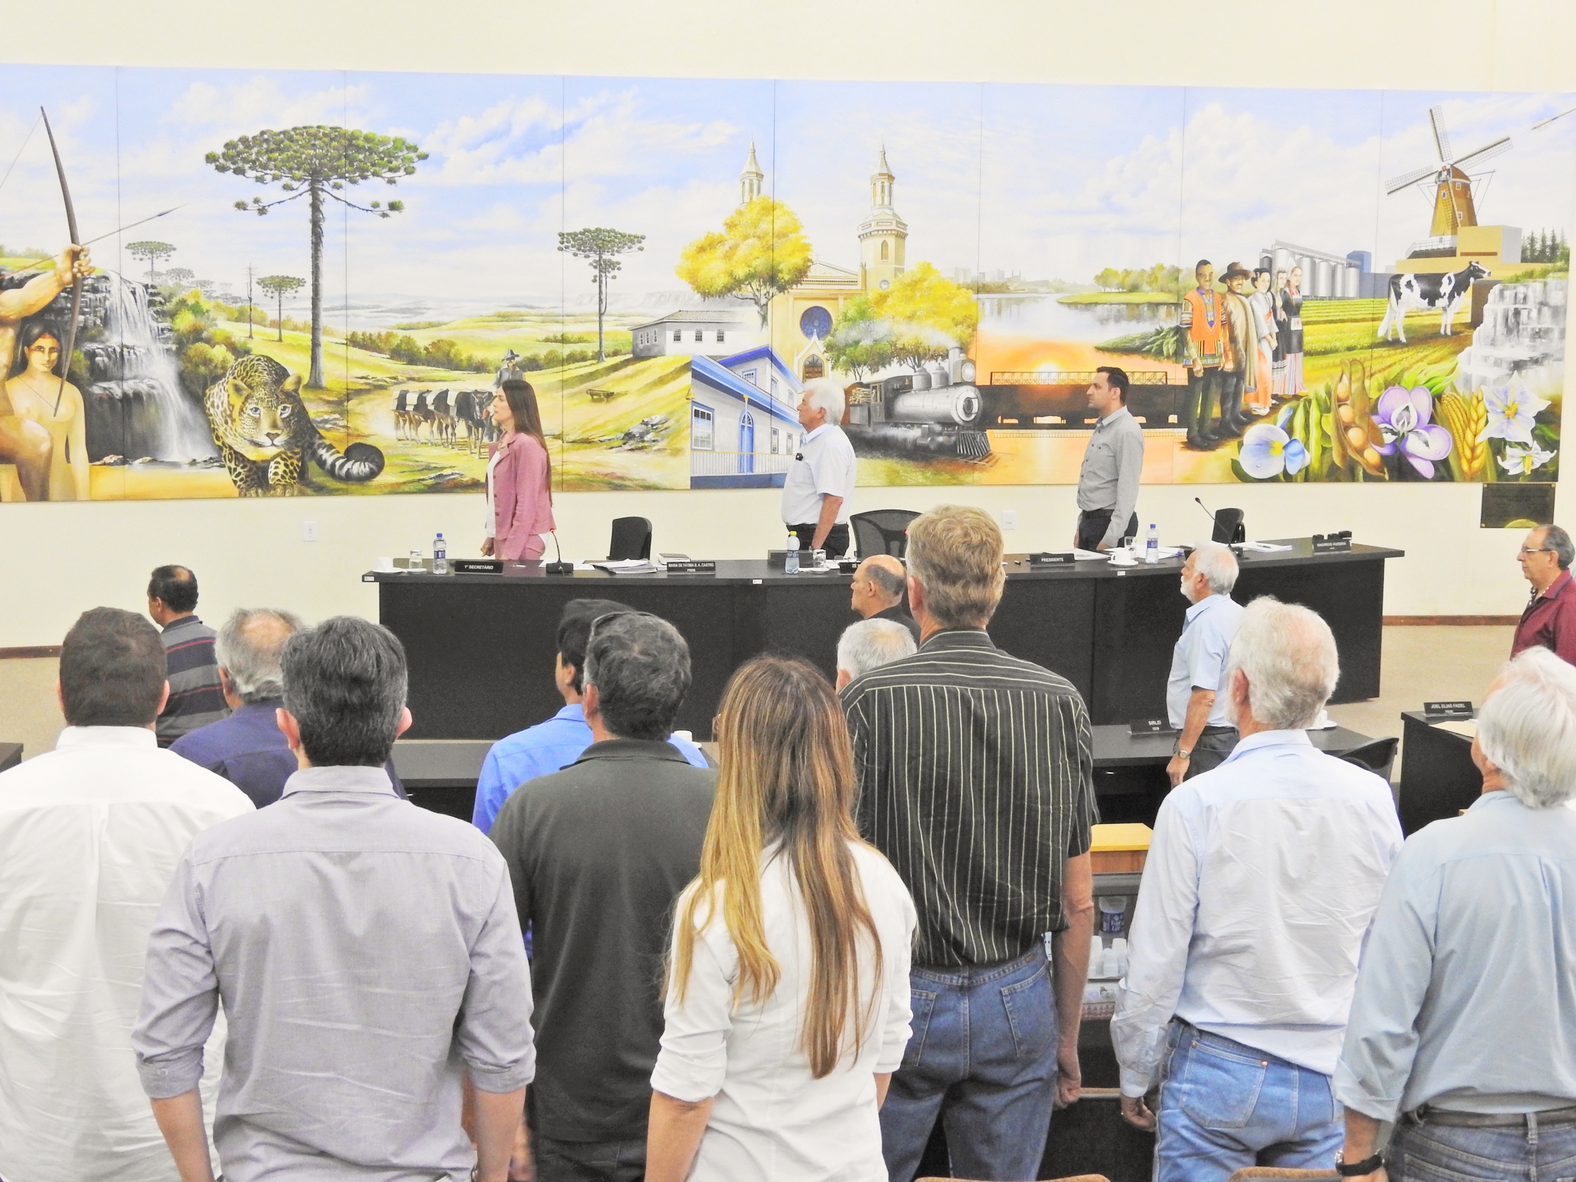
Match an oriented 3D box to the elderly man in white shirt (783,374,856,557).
[{"bbox_3d":[0.170,-0.277,15.623,0.360,1.686,0.500,-1,10,-10],"label":"elderly man in white shirt"}]

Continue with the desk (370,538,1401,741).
[{"bbox_3d":[0.585,0.242,15.254,5.500,0.800,0.900,-1,10,-14],"label":"desk"}]

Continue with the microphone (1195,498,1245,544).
[{"bbox_3d":[2.296,-0.346,15.656,0.150,0.280,0.260,-5,11,-33],"label":"microphone"}]

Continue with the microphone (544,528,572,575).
[{"bbox_3d":[-1.142,-0.204,14.757,0.135,0.200,0.210,0,10,-6],"label":"microphone"}]

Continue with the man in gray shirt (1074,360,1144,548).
[{"bbox_3d":[1.740,-0.353,16.083,0.350,1.733,0.500,-1,10,-13],"label":"man in gray shirt"}]

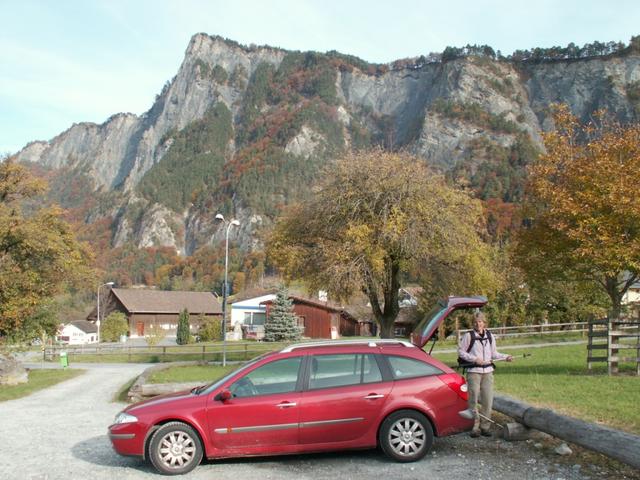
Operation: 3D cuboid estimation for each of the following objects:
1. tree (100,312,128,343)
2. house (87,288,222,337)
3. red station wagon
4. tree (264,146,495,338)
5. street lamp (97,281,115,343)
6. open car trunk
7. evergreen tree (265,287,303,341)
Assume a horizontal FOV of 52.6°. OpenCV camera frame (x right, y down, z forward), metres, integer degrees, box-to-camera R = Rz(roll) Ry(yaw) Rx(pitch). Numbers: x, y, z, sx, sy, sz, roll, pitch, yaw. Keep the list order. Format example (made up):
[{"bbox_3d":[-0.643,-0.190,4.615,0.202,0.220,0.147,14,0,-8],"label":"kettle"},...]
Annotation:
[{"bbox_3d":[-19.512,8.304,61.442,2.659,2.823,2.659,0,-8,0],"label":"tree"},{"bbox_3d":[-22.211,10.379,90.506,10.129,6.512,15.435,-8,-11,43],"label":"house"},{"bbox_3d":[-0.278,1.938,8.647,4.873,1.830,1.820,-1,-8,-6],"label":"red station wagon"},{"bbox_3d":[4.270,0.111,46.437,16.218,13.758,15.407,0,-8,0],"label":"tree"},{"bbox_3d":[-20.765,6.949,62.642,1.603,6.064,0.350,0,-8,0],"label":"street lamp"},{"bbox_3d":[1.744,1.119,8.976,1.010,0.660,1.200,-1,-8,-6],"label":"open car trunk"},{"bbox_3d":[-2.859,5.822,50.683,2.976,4.359,2.976,0,-8,0],"label":"evergreen tree"}]

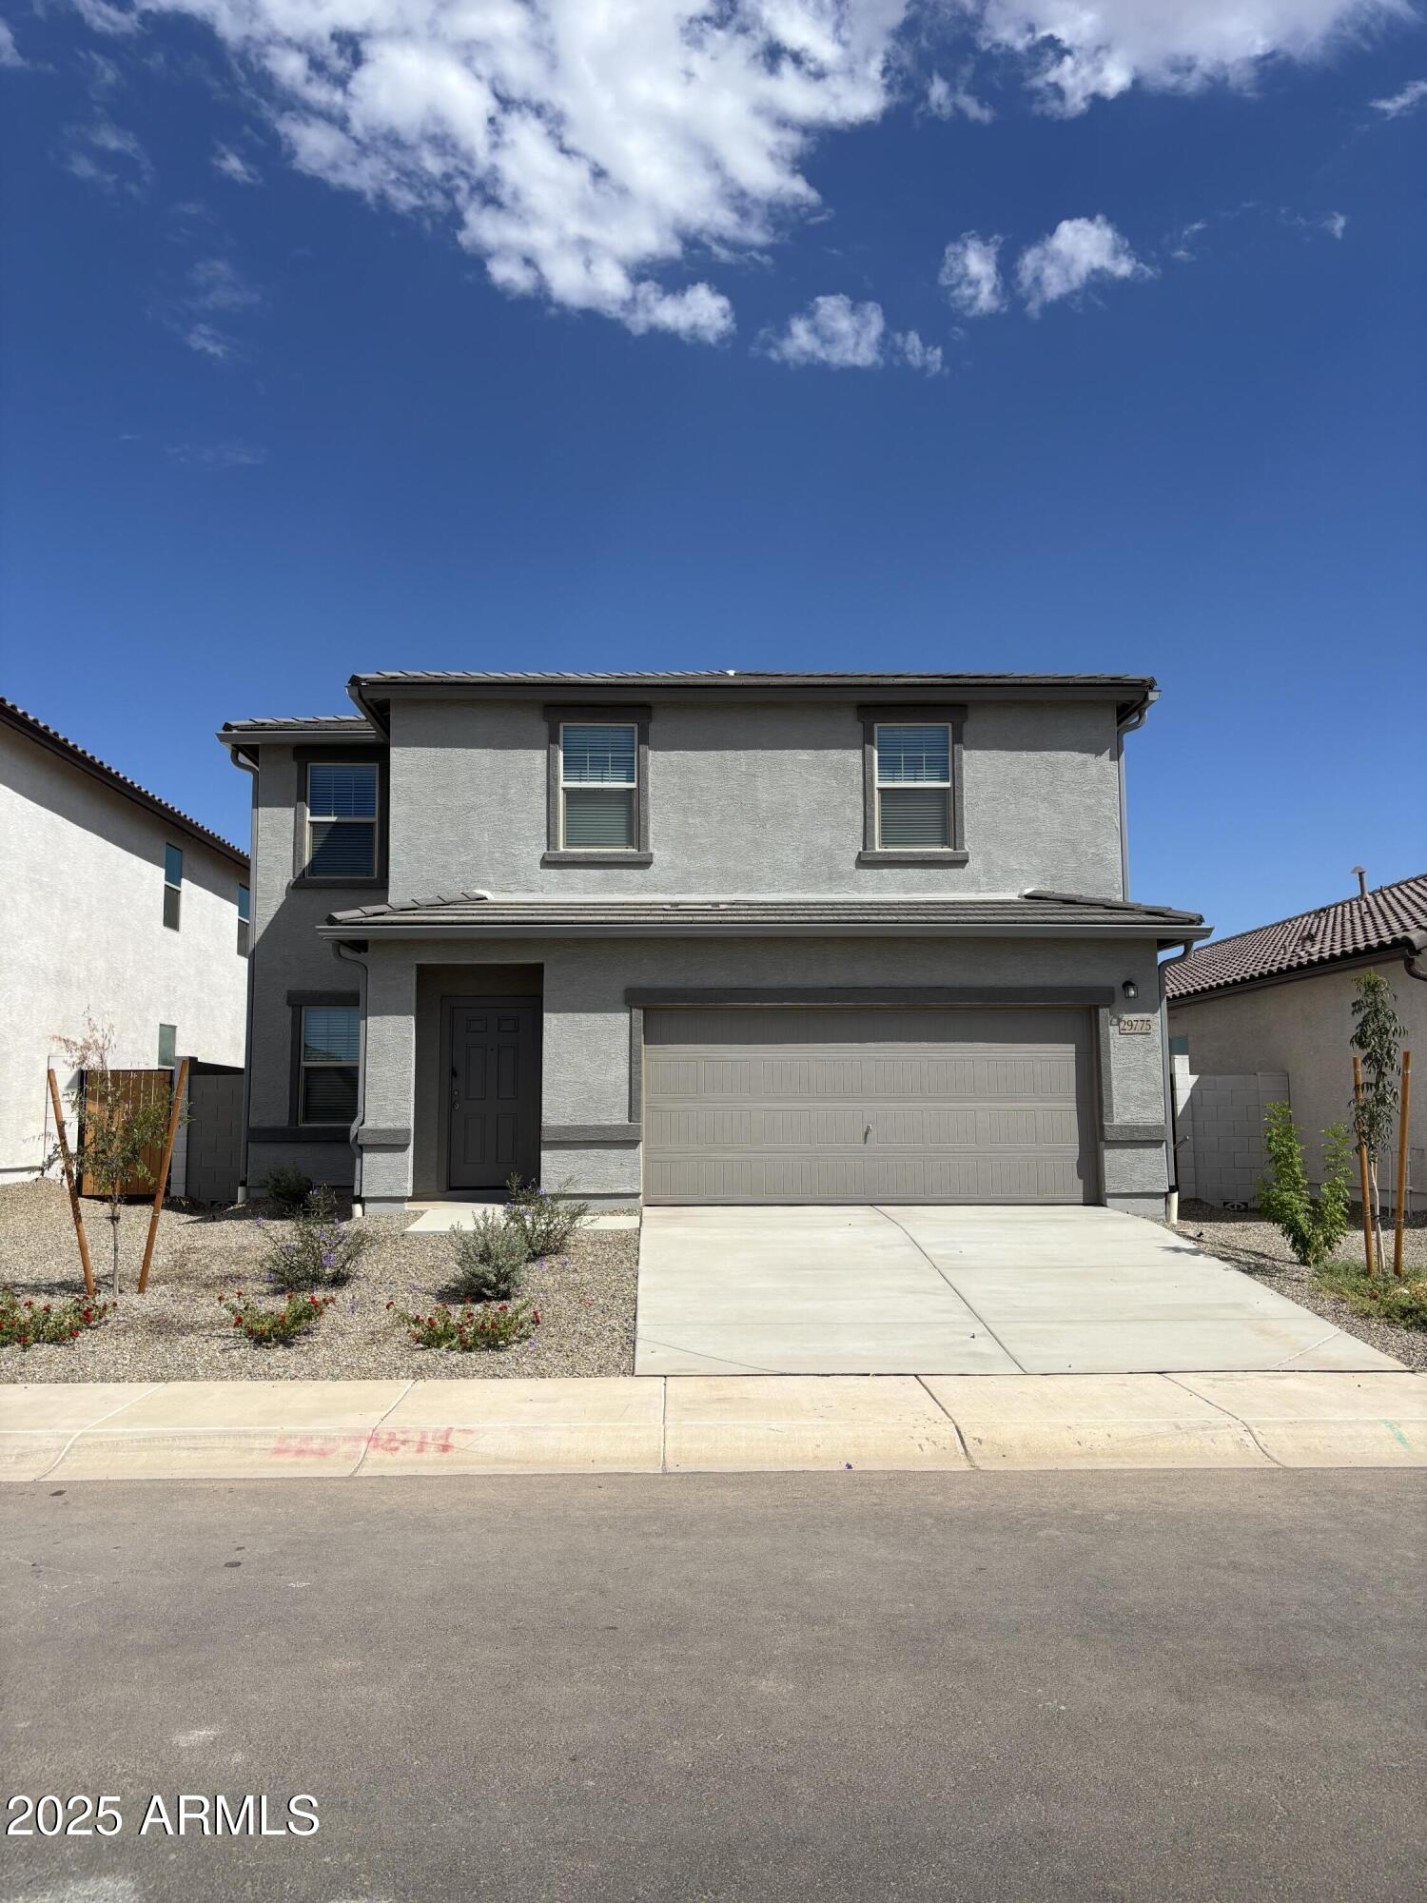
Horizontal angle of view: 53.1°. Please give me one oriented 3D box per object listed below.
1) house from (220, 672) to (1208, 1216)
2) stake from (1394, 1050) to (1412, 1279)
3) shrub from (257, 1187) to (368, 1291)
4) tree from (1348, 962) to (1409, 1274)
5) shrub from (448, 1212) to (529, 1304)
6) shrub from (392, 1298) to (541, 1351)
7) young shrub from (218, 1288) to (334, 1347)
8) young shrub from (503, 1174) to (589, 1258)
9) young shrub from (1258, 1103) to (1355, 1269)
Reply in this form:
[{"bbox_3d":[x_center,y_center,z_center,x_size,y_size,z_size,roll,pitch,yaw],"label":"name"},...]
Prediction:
[{"bbox_3d":[-0.650,-0.330,21.160,11.200,7.240,13.000,0,-5,-1],"label":"house"},{"bbox_3d":[5.782,1.770,11.985,0.060,1.904,0.060,5,-5,-1],"label":"stake"},{"bbox_3d":[-3.267,2.343,11.650,0.877,0.837,0.850,0,-5,-1],"label":"shrub"},{"bbox_3d":[5.600,1.417,12.050,0.417,2.528,0.450,0,-5,-1],"label":"tree"},{"bbox_3d":[-1.764,2.399,11.200,0.623,0.700,0.620,0,-5,-1],"label":"shrub"},{"bbox_3d":[-1.678,2.521,9.650,1.015,0.322,0.800,0,-5,-1],"label":"shrub"},{"bbox_3d":[-3.014,2.525,9.900,0.767,0.370,0.650,0,-5,-1],"label":"young shrub"},{"bbox_3d":[-1.508,2.387,12.900,0.774,0.755,0.750,0,-5,-1],"label":"young shrub"},{"bbox_3d":[5.156,2.036,12.450,0.765,1.435,0.750,0,-5,-1],"label":"young shrub"}]

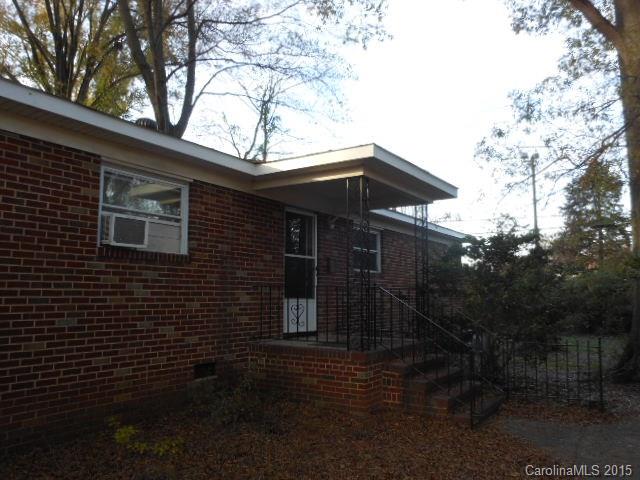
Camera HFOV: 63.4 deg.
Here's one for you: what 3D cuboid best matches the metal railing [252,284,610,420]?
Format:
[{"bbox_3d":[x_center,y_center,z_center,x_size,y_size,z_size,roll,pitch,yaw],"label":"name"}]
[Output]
[{"bbox_3d":[1.335,1.395,6.984,4.100,1.500,2.060,-3,-7,32],"label":"metal railing"}]

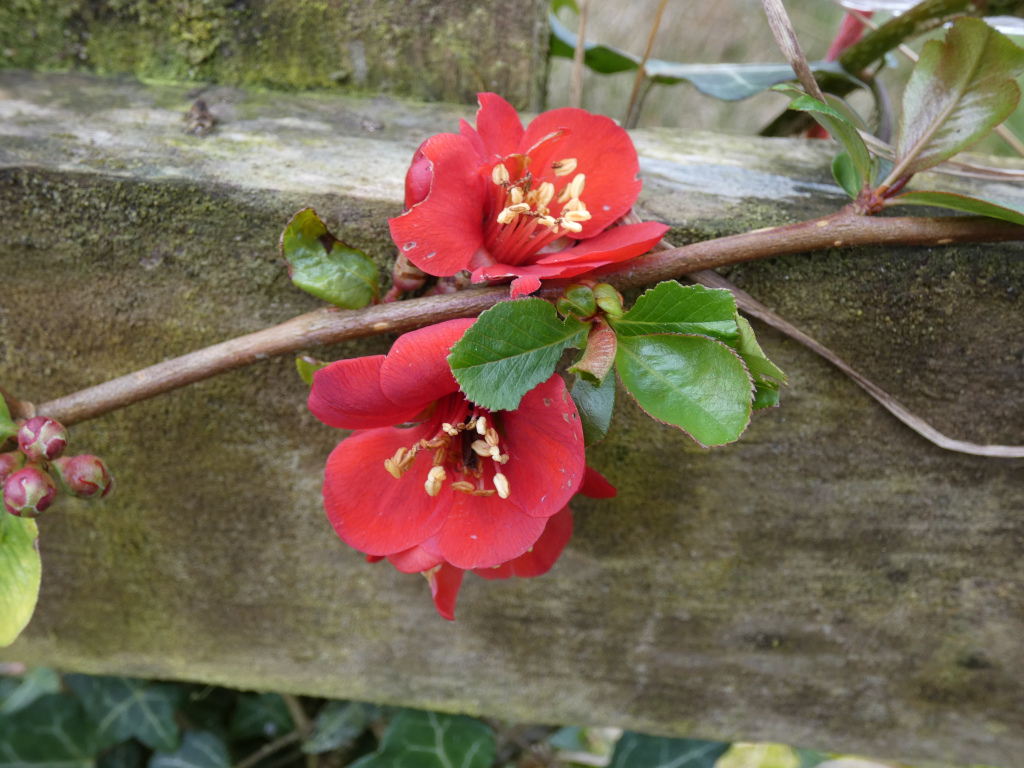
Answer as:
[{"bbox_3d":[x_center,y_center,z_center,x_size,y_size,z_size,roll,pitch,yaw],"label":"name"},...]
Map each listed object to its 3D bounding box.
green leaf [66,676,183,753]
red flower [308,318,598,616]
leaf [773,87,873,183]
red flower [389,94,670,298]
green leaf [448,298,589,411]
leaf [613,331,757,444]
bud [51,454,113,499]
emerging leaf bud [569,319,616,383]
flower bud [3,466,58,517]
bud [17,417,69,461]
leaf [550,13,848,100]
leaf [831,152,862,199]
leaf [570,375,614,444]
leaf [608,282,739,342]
[{"bbox_3d":[-0.107,0.092,0.320,0.033,0.012,0.025,6,57,4],"label":"green leaf"},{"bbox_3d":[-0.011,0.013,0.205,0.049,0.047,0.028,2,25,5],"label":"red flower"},{"bbox_3d":[0.053,-0.042,0.195,0.022,0.011,0.010,47,19,10],"label":"leaf"},{"bbox_3d":[0.003,-0.030,0.185,0.042,0.025,0.031,-6,55,-19],"label":"red flower"},{"bbox_3d":[0.001,-0.005,0.176,0.022,0.006,0.015,-18,72,0],"label":"green leaf"},{"bbox_3d":[0.029,0.001,0.196,0.026,0.018,0.007,35,-7,4],"label":"leaf"},{"bbox_3d":[-0.082,0.018,0.220,0.011,0.008,0.008,31,2,27],"label":"bud"},{"bbox_3d":[0.013,-0.005,0.177,0.006,0.011,0.006,15,-4,7],"label":"emerging leaf bud"},{"bbox_3d":[-0.091,0.020,0.219,0.010,0.010,0.011,3,31,5],"label":"flower bud"},{"bbox_3d":[-0.078,0.009,0.191,0.008,0.008,0.009,1,17,-6],"label":"bud"},{"bbox_3d":[0.046,-0.081,0.285,0.074,0.020,0.040,-1,18,-3],"label":"leaf"},{"bbox_3d":[0.056,-0.035,0.192,0.006,0.009,0.004,-7,19,18],"label":"leaf"},{"bbox_3d":[0.013,0.003,0.187,0.009,0.005,0.015,4,72,-5],"label":"leaf"},{"bbox_3d":[0.028,-0.012,0.197,0.022,0.011,0.008,3,-9,-2],"label":"leaf"}]

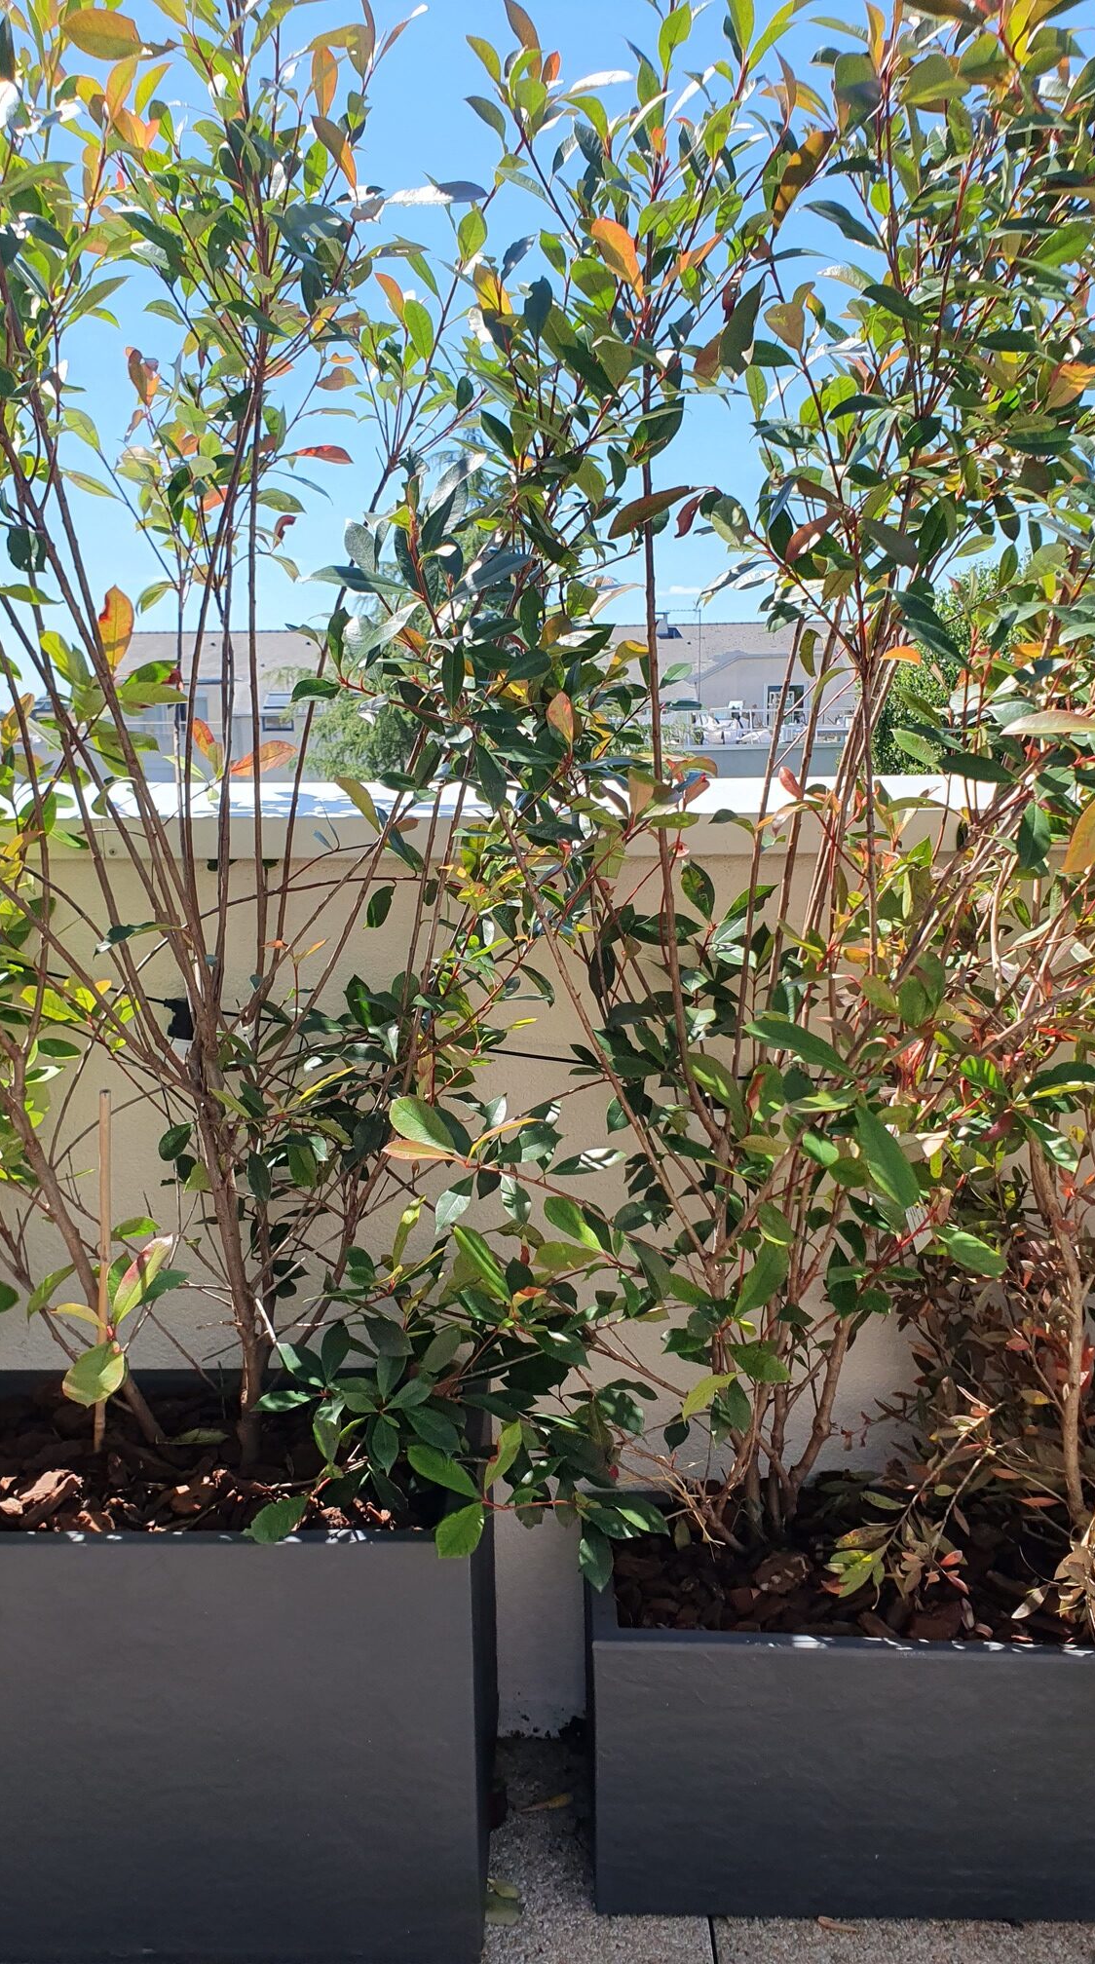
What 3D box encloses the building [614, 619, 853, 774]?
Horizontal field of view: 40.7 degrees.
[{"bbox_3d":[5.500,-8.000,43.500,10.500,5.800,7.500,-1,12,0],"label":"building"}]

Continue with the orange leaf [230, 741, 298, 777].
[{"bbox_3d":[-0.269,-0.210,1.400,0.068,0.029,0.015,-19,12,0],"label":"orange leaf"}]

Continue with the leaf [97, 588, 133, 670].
[{"bbox_3d":[-0.402,-0.329,1.370,0.034,0.078,0.015,1,0,-17],"label":"leaf"}]

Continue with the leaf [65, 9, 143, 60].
[{"bbox_3d":[-0.370,-0.789,1.230,0.071,0.040,0.015,15,29,0],"label":"leaf"}]

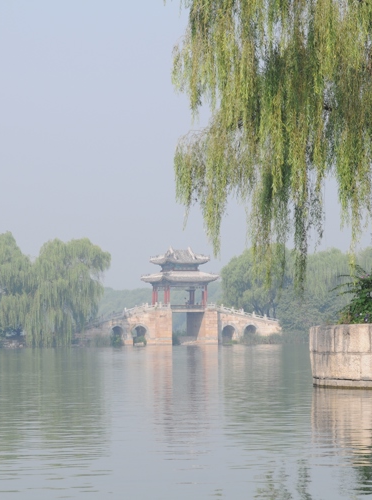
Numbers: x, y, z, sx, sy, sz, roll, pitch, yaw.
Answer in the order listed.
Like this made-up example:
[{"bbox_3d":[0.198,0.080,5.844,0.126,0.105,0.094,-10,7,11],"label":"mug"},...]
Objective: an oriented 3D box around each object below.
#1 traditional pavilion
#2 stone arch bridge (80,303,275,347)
[{"bbox_3d":[-0.799,4.235,330.300,9.260,9.340,7.830,1,-3,-26],"label":"traditional pavilion"},{"bbox_3d":[-0.919,11.189,330.000,33.000,6.570,6.500,1,-3,-26],"label":"stone arch bridge"}]

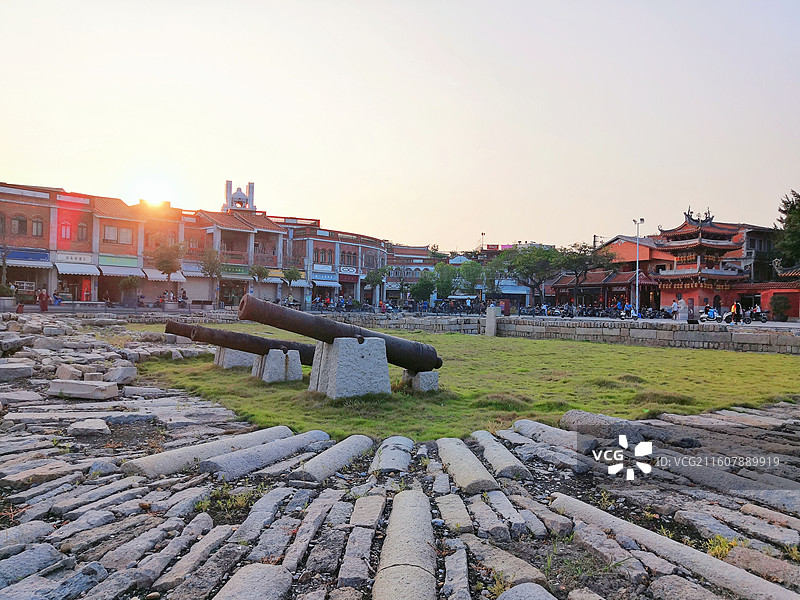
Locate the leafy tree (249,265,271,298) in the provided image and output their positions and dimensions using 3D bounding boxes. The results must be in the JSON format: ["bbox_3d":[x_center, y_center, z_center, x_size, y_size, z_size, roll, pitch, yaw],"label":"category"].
[{"bbox_3d":[-13.100,-1.400,58.000,1.900,3.600,1.950,1,0,0],"label":"leafy tree"}]

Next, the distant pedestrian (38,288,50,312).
[{"bbox_3d":[-25.637,0.022,45.000,0.650,1.640,0.420,1,0,-3],"label":"distant pedestrian"}]

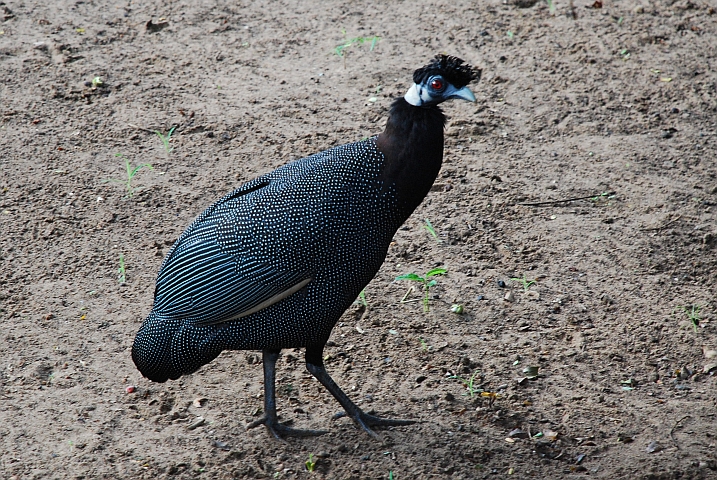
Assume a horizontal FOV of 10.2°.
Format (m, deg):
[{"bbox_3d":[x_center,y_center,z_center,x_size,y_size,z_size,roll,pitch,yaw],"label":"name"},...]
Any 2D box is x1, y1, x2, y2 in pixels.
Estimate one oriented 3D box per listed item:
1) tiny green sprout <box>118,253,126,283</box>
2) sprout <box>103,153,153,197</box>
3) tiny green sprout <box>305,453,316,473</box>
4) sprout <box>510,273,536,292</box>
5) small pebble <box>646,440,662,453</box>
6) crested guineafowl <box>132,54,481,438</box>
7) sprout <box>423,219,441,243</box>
[{"bbox_3d":[-0.295,0.034,5.040,0.010,0.038,0.011,0,23,0],"label":"tiny green sprout"},{"bbox_3d":[-0.304,-0.085,5.307,0.066,0.055,0.040,0,23,0],"label":"sprout"},{"bbox_3d":[-0.054,0.251,4.538,0.013,0.022,0.012,0,23,0],"label":"tiny green sprout"},{"bbox_3d":[0.205,0.054,5.014,0.032,0.022,0.026,0,23,0],"label":"sprout"},{"bbox_3d":[0.338,0.234,4.594,0.018,0.010,0.014,0,23,0],"label":"small pebble"},{"bbox_3d":[-0.060,0.006,4.563,0.390,0.455,0.190,3,23,7],"label":"crested guineafowl"},{"bbox_3d":[0.094,-0.012,5.162,0.023,0.030,0.016,0,23,0],"label":"sprout"}]

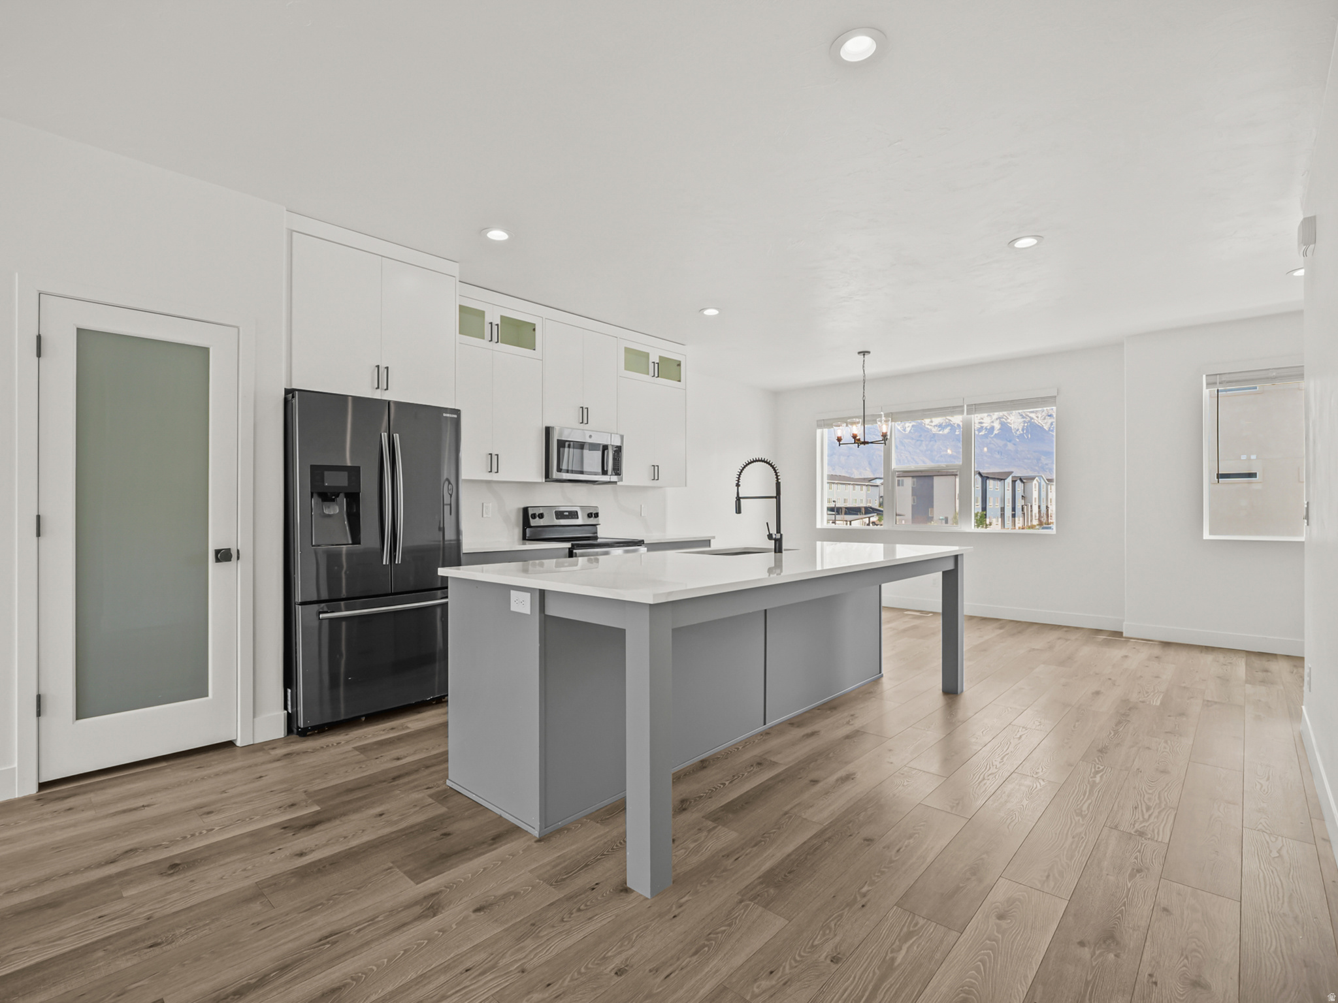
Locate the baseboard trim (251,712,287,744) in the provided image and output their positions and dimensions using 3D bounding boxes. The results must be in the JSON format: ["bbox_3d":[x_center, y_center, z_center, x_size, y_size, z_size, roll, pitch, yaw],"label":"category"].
[{"bbox_3d":[-2.045,1.153,3.171,0.015,0.125,0.148,0,0,43],"label":"baseboard trim"}]

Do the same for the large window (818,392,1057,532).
[{"bbox_3d":[2.917,-0.362,7.096,2.650,1.392,0.120,0,-1,43],"label":"large window"}]

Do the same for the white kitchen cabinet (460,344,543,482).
[{"bbox_3d":[-1.365,-0.615,4.557,0.334,0.933,0.833,0,0,43],"label":"white kitchen cabinet"}]

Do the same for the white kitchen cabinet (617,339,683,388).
[{"bbox_3d":[-0.250,-1.240,5.755,0.334,0.330,0.865,0,0,43],"label":"white kitchen cabinet"}]

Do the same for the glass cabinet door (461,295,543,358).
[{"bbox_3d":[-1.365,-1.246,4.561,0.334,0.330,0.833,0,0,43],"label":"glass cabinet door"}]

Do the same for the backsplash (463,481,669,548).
[{"bbox_3d":[-0.883,0.086,5.297,0.022,0.461,2.558,0,0,43],"label":"backsplash"}]

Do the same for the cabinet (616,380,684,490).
[{"bbox_3d":[-0.252,-0.603,5.750,0.330,0.930,0.889,0,-1,43],"label":"cabinet"}]

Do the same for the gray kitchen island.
[{"bbox_3d":[0.510,0.755,3.420,1.299,0.904,3.065,0,-1,43],"label":"gray kitchen island"}]

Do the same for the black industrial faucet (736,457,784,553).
[{"bbox_3d":[0.529,0.021,3.833,0.345,0.573,0.130,0,-1,43],"label":"black industrial faucet"}]

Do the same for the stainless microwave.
[{"bbox_3d":[-0.781,-0.355,5.113,0.418,0.420,0.754,0,0,43],"label":"stainless microwave"}]

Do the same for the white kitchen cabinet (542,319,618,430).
[{"bbox_3d":[-0.826,-0.996,5.130,0.330,0.819,0.784,0,-1,43],"label":"white kitchen cabinet"}]

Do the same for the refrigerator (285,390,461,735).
[{"bbox_3d":[-1.819,0.326,3.734,0.720,1.787,0.907,0,0,43],"label":"refrigerator"}]

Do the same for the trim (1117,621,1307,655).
[{"bbox_3d":[4.581,1.166,5.265,1.150,0.125,0.018,0,-1,43],"label":"trim"}]

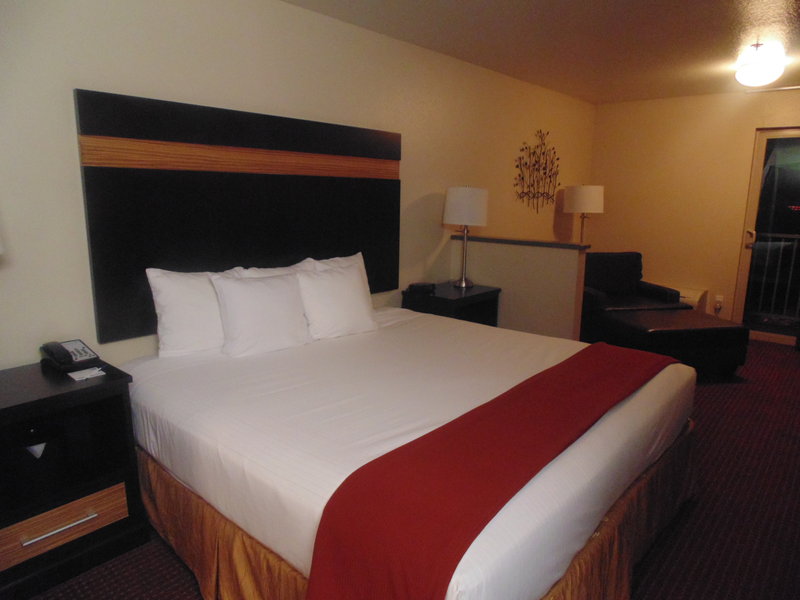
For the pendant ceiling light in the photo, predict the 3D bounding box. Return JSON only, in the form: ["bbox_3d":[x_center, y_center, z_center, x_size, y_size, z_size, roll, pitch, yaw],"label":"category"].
[{"bbox_3d":[2.623,-1.714,3.734,0.290,0.230,0.290,11,15,41],"label":"pendant ceiling light"}]

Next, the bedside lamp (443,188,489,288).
[{"bbox_3d":[0.512,-0.490,3.989,0.345,0.780,0.345,1,12,0],"label":"bedside lamp"}]

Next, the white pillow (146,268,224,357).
[{"bbox_3d":[-0.979,0.049,2.474,0.430,0.420,0.160,-6,-8,-43],"label":"white pillow"}]

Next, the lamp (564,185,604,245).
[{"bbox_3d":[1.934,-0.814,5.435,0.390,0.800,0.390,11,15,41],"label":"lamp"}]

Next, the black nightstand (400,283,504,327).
[{"bbox_3d":[0.390,0.286,3.959,0.450,0.730,0.600,11,15,41],"label":"black nightstand"}]

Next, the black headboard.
[{"bbox_3d":[-0.679,-0.472,2.889,0.040,1.070,1.970,11,15,41],"label":"black headboard"}]

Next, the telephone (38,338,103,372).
[{"bbox_3d":[-1.388,0.223,2.143,0.200,0.092,0.190,11,15,41],"label":"telephone"}]

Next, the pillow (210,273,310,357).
[{"bbox_3d":[-0.666,0.054,2.516,0.460,0.410,0.160,-6,-11,-45],"label":"pillow"}]

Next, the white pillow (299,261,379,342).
[{"bbox_3d":[-0.371,-0.002,2.775,0.420,0.420,0.160,-11,2,-35],"label":"white pillow"}]

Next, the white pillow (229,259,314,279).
[{"bbox_3d":[-0.652,0.020,2.796,0.160,0.420,0.500,-8,3,43],"label":"white pillow"}]

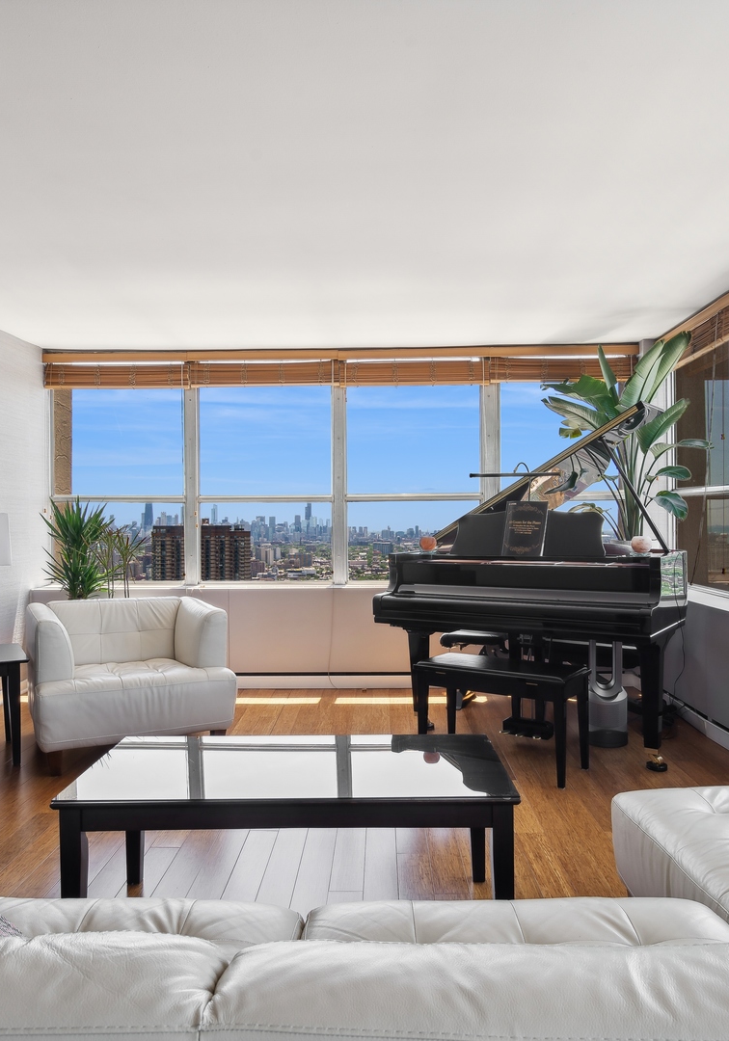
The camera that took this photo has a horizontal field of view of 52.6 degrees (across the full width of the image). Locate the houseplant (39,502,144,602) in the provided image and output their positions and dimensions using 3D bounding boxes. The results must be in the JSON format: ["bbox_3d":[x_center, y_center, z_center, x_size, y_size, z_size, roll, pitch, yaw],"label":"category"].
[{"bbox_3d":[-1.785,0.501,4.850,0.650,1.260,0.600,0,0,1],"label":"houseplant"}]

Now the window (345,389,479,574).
[{"bbox_3d":[0.362,-0.301,5.593,1.012,1.499,0.080,0,0,1],"label":"window"}]

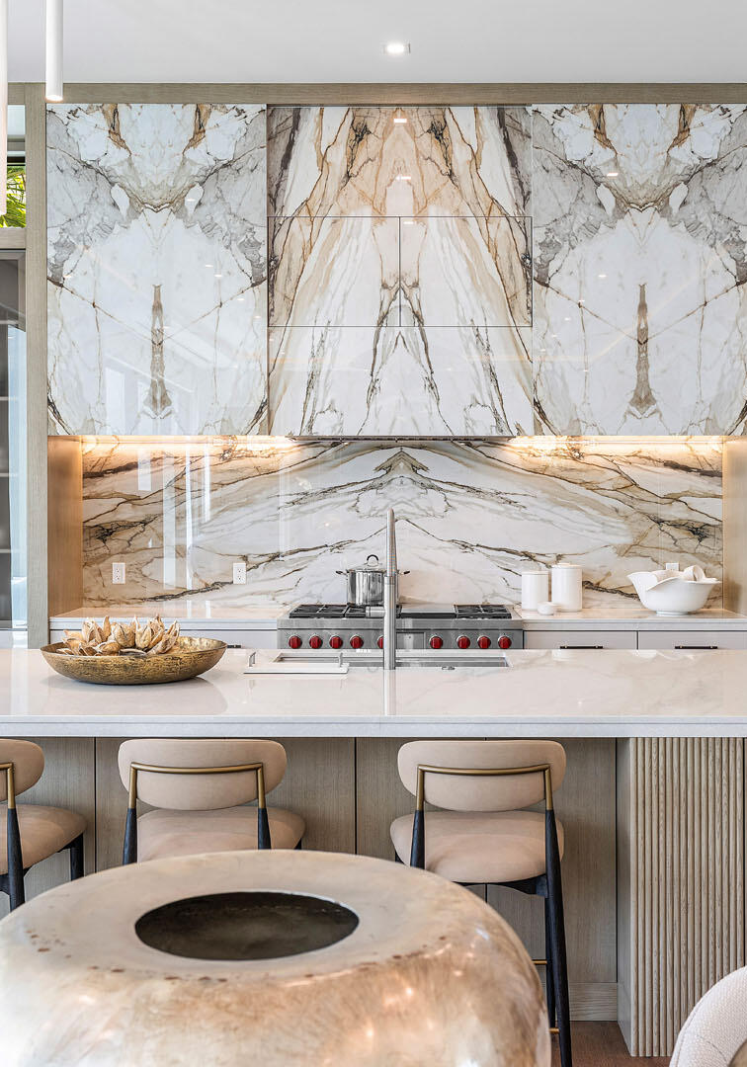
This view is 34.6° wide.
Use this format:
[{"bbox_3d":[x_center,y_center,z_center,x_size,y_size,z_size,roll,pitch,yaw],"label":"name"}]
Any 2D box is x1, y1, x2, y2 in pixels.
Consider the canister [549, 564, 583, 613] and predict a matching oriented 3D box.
[{"bbox_3d":[1.048,0.294,6.480,0.166,0.245,0.166,0,0,1],"label":"canister"}]

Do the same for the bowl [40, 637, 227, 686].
[{"bbox_3d":[-0.794,0.428,3.980,0.605,0.115,0.580,0,0,0],"label":"bowl"}]

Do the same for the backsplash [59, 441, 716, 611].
[{"bbox_3d":[0.165,-0.051,6.670,3.550,0.935,0.030,0,0,1],"label":"backsplash"}]

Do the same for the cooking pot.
[{"bbox_3d":[-0.007,0.255,6.430,0.375,0.262,0.260,0,0,1],"label":"cooking pot"}]

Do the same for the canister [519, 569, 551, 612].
[{"bbox_3d":[0.872,0.304,6.440,0.148,0.200,0.148,0,1,1],"label":"canister"}]

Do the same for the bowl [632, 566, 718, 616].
[{"bbox_3d":[1.556,0.298,6.230,0.470,0.230,0.420,0,1,1],"label":"bowl"}]

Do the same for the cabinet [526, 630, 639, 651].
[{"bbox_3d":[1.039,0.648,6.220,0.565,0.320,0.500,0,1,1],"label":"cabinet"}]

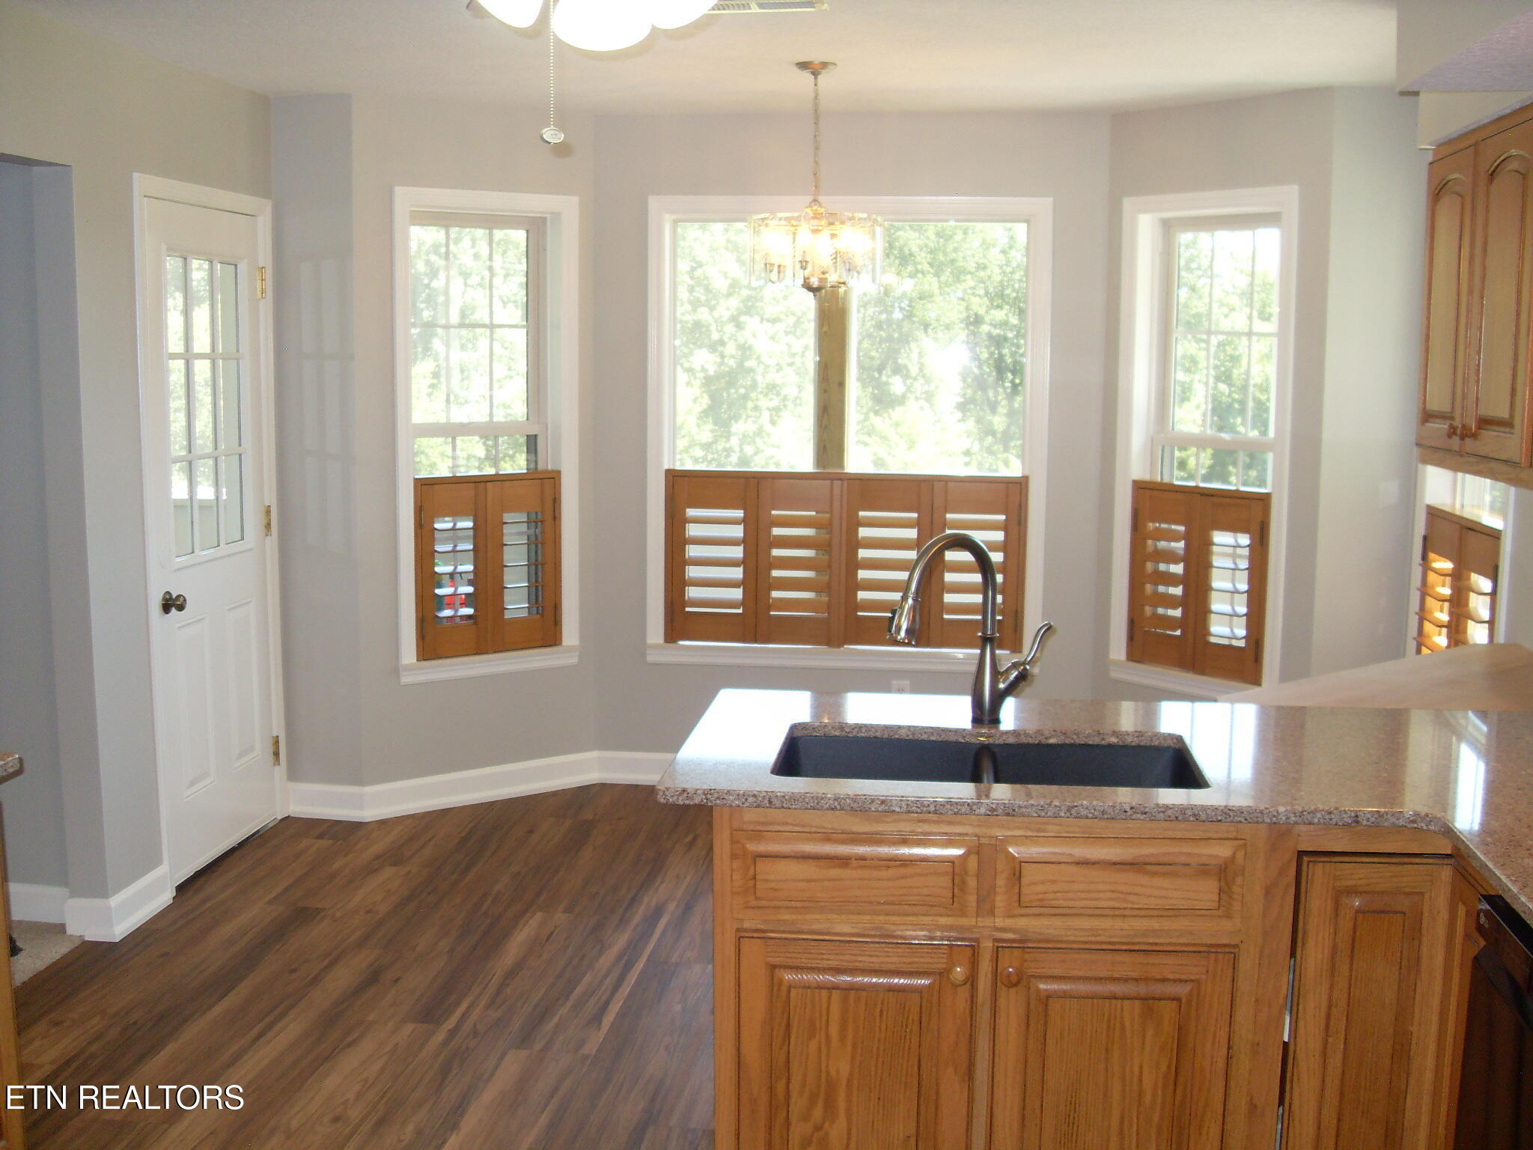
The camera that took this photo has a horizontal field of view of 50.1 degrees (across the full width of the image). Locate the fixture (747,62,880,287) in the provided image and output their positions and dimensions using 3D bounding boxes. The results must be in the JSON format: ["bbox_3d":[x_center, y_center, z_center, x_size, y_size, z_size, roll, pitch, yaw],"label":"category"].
[{"bbox_3d":[0.146,-1.152,4.786,0.400,0.680,0.400,1,8,7],"label":"fixture"}]

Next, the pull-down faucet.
[{"bbox_3d":[0.382,0.107,3.030,0.310,0.368,0.150,-6,10,-42],"label":"pull-down faucet"}]

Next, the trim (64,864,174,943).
[{"bbox_3d":[-1.804,0.903,4.563,0.165,0.127,0.350,1,8,7],"label":"trim"}]

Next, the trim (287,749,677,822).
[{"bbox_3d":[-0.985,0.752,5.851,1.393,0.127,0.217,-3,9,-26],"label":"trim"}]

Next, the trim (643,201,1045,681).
[{"bbox_3d":[0.282,-0.495,5.857,1.435,1.694,0.080,1,8,7],"label":"trim"}]

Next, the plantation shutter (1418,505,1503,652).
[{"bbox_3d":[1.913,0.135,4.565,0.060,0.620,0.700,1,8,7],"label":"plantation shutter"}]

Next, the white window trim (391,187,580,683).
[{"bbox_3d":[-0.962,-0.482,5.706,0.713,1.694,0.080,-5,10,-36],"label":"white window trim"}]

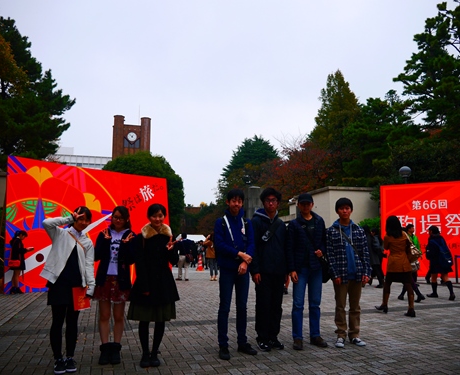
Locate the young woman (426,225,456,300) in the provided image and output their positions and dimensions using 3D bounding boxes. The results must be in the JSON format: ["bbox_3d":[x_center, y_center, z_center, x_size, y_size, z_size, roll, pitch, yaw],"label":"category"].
[{"bbox_3d":[4.693,1.678,9.058,0.580,1.590,0.480,-6,-10,35],"label":"young woman"}]

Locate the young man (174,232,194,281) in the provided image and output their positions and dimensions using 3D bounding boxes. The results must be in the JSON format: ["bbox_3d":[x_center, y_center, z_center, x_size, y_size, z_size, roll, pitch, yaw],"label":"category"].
[{"bbox_3d":[-1.647,2.512,14.729,0.580,1.710,0.380,0,-9,-5],"label":"young man"}]

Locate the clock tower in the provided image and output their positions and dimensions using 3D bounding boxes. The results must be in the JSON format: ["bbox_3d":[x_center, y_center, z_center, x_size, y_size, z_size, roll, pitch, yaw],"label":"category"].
[{"bbox_3d":[-23.207,-0.244,93.743,8.600,31.100,8.500,2,-9,-13],"label":"clock tower"}]

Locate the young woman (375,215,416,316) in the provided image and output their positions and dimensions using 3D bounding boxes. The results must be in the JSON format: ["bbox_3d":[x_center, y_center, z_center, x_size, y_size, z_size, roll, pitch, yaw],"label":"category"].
[{"bbox_3d":[2.850,1.353,7.056,0.500,1.650,0.580,6,-11,-37],"label":"young woman"}]

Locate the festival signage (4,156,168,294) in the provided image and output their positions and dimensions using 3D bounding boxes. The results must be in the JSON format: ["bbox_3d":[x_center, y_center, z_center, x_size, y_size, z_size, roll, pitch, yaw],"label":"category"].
[{"bbox_3d":[-4.000,1.200,12.450,5.300,3.700,0.120,8,-20,-43],"label":"festival signage"}]

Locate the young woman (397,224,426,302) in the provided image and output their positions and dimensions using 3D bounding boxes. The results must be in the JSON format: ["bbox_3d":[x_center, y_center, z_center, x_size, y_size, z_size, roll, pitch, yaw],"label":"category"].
[{"bbox_3d":[3.899,1.620,8.747,0.580,1.620,0.460,-1,-9,5],"label":"young woman"}]

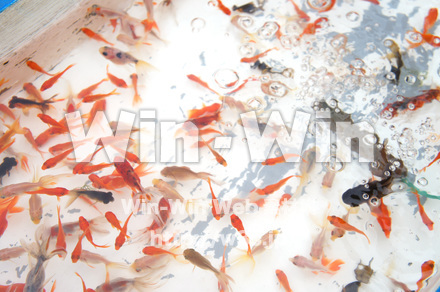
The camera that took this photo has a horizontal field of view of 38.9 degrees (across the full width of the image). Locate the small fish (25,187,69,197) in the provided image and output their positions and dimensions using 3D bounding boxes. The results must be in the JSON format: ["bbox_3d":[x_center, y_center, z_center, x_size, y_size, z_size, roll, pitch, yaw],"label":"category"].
[{"bbox_3d":[-0.211,0.056,0.760,0.053,0.016,0.010,-1,59,0],"label":"small fish"}]

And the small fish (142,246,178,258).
[{"bbox_3d":[-0.069,0.124,0.719,0.043,0.015,0.011,8,57,5],"label":"small fish"}]

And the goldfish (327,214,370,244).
[{"bbox_3d":[0.131,0.085,0.633,0.051,0.014,0.012,32,68,22],"label":"goldfish"}]

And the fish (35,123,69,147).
[{"bbox_3d":[-0.221,-0.013,0.832,0.054,0.022,0.016,-32,62,-19],"label":"fish"}]

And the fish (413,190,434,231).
[{"bbox_3d":[0.240,0.077,0.736,0.013,0.013,0.053,-9,56,-6],"label":"fish"}]

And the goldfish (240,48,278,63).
[{"bbox_3d":[0.055,-0.127,0.871,0.056,0.015,0.009,-19,61,-11],"label":"goldfish"}]

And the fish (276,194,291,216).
[{"bbox_3d":[0.079,0.075,0.775,0.012,0.016,0.035,29,61,17],"label":"fish"}]

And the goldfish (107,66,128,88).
[{"bbox_3d":[-0.140,-0.093,0.855,0.013,0.013,0.045,-38,63,-23],"label":"goldfish"}]

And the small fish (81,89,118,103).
[{"bbox_3d":[-0.161,-0.067,0.837,0.050,0.013,0.012,-17,57,-12],"label":"small fish"}]

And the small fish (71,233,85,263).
[{"bbox_3d":[-0.169,0.121,0.750,0.011,0.015,0.040,12,64,6],"label":"small fish"}]

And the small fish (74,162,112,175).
[{"bbox_3d":[-0.147,0.026,0.724,0.043,0.014,0.012,-9,60,-5],"label":"small fish"}]

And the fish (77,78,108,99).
[{"bbox_3d":[-0.175,-0.079,0.857,0.050,0.015,0.012,-33,68,-15],"label":"fish"}]

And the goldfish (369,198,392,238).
[{"bbox_3d":[0.193,0.085,0.730,0.015,0.013,0.053,1,55,1],"label":"goldfish"}]

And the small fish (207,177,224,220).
[{"bbox_3d":[-0.007,0.059,0.699,0.012,0.014,0.054,-11,61,-6],"label":"small fish"}]

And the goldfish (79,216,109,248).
[{"bbox_3d":[-0.146,0.100,0.720,0.018,0.013,0.048,-30,60,-20],"label":"goldfish"}]

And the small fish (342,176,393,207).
[{"bbox_3d":[0.180,0.051,0.754,0.064,0.024,0.028,-20,57,-13],"label":"small fish"}]

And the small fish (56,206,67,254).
[{"bbox_3d":[-0.189,0.100,0.734,0.011,0.016,0.062,-9,59,-5],"label":"small fish"}]

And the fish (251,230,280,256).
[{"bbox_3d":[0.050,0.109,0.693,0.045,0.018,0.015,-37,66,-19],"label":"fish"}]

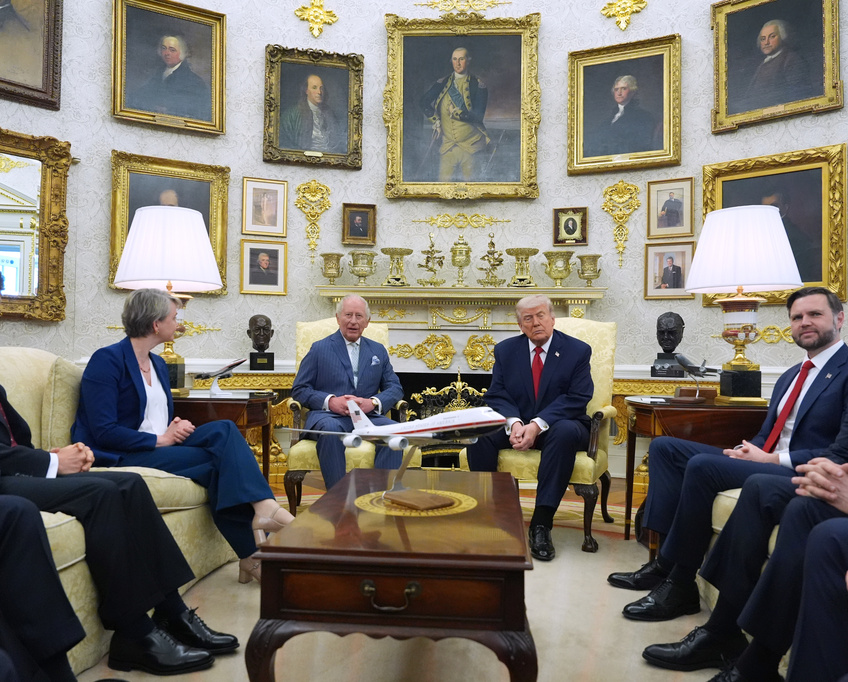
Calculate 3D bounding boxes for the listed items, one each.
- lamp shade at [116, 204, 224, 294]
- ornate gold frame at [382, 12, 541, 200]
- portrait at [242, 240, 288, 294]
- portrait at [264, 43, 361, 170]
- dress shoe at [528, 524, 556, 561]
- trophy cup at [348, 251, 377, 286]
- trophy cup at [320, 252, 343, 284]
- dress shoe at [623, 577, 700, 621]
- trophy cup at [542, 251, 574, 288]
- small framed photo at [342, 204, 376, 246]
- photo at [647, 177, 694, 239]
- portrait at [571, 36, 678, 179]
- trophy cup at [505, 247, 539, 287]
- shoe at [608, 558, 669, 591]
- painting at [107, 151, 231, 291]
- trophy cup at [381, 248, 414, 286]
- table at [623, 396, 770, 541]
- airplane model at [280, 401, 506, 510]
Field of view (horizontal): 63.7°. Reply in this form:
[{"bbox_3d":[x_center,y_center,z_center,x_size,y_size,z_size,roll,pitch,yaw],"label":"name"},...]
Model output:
[{"bbox_3d":[-1.261,-0.456,3.380,0.505,0.375,0.505,1,-1,5],"label":"lamp shade"},{"bbox_3d":[0.301,-1.888,5.494,1.250,1.490,0.100,1,-1,4],"label":"ornate gold frame"},{"bbox_3d":[-1.271,-0.581,5.431,0.360,0.430,0.030,1,-1,-21],"label":"portrait"},{"bbox_3d":[-0.884,-1.885,5.524,0.790,0.936,0.080,1,-1,-15],"label":"portrait"},{"bbox_3d":[0.578,0.970,3.348,0.112,0.120,0.310,1,-1,5],"label":"dress shoe"},{"bbox_3d":[-0.476,-0.562,5.330,0.210,0.290,0.200,1,-1,0],"label":"trophy cup"},{"bbox_3d":[-0.747,-0.575,5.512,0.180,0.265,0.175,1,-1,0],"label":"trophy cup"},{"bbox_3d":[0.888,0.960,2.540,0.315,0.122,0.112,1,-1,-16],"label":"dress shoe"},{"bbox_3d":[1.059,-0.555,5.360,0.265,0.302,0.245,1,-1,5],"label":"trophy cup"},{"bbox_3d":[-0.531,-0.960,5.630,0.273,0.339,0.045,1,-1,-9],"label":"small framed photo"},{"bbox_3d":[1.879,-1.005,5.190,0.345,0.450,0.030,0,-1,29],"label":"photo"},{"bbox_3d":[1.513,-1.773,5.189,0.830,0.970,0.085,0,-1,24],"label":"portrait"},{"bbox_3d":[0.751,-0.563,5.260,0.255,0.310,0.255,1,-1,5],"label":"trophy cup"},{"bbox_3d":[0.916,0.951,2.809,0.310,0.110,0.110,1,-1,6],"label":"shoe"},{"bbox_3d":[-1.877,-0.862,5.088,0.841,0.987,0.090,1,1,-30],"label":"painting"},{"bbox_3d":[-0.216,-0.587,5.450,0.256,0.330,0.250,1,-1,0],"label":"trophy cup"},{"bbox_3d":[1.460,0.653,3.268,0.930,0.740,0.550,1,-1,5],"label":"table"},{"bbox_3d":[-0.035,0.319,1.995,0.706,0.307,0.798,1,-1,-37],"label":"airplane model"}]

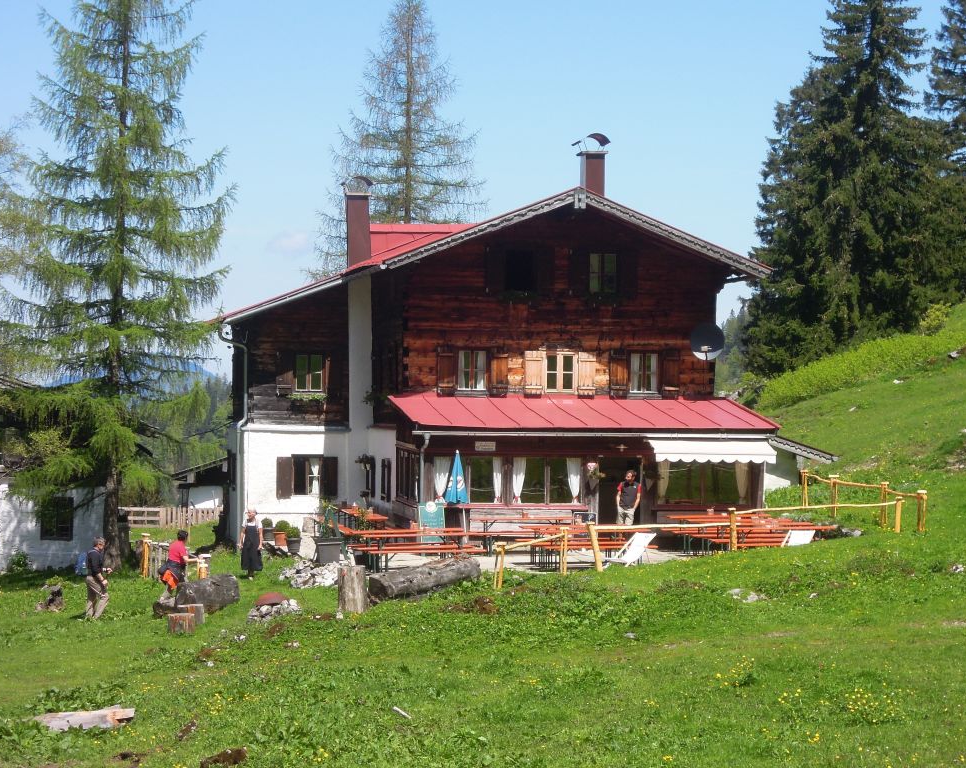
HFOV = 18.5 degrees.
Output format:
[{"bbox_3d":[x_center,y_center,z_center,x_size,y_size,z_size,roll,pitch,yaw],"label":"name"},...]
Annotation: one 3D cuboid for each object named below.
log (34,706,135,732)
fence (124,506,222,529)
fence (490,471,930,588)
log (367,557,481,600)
[{"bbox_3d":[-6.736,5.671,50.000,1.690,0.300,0.340,1,1,4],"label":"log"},{"bbox_3d":[-9.477,4.077,90.000,3.065,0.720,0.120,0,1,-12],"label":"fence"},{"bbox_3d":[3.950,2.790,59.200,9.400,1.650,10.500,0,0,-9],"label":"fence"},{"bbox_3d":[-1.044,3.642,55.800,2.449,0.500,0.500,-9,7,-42],"label":"log"}]

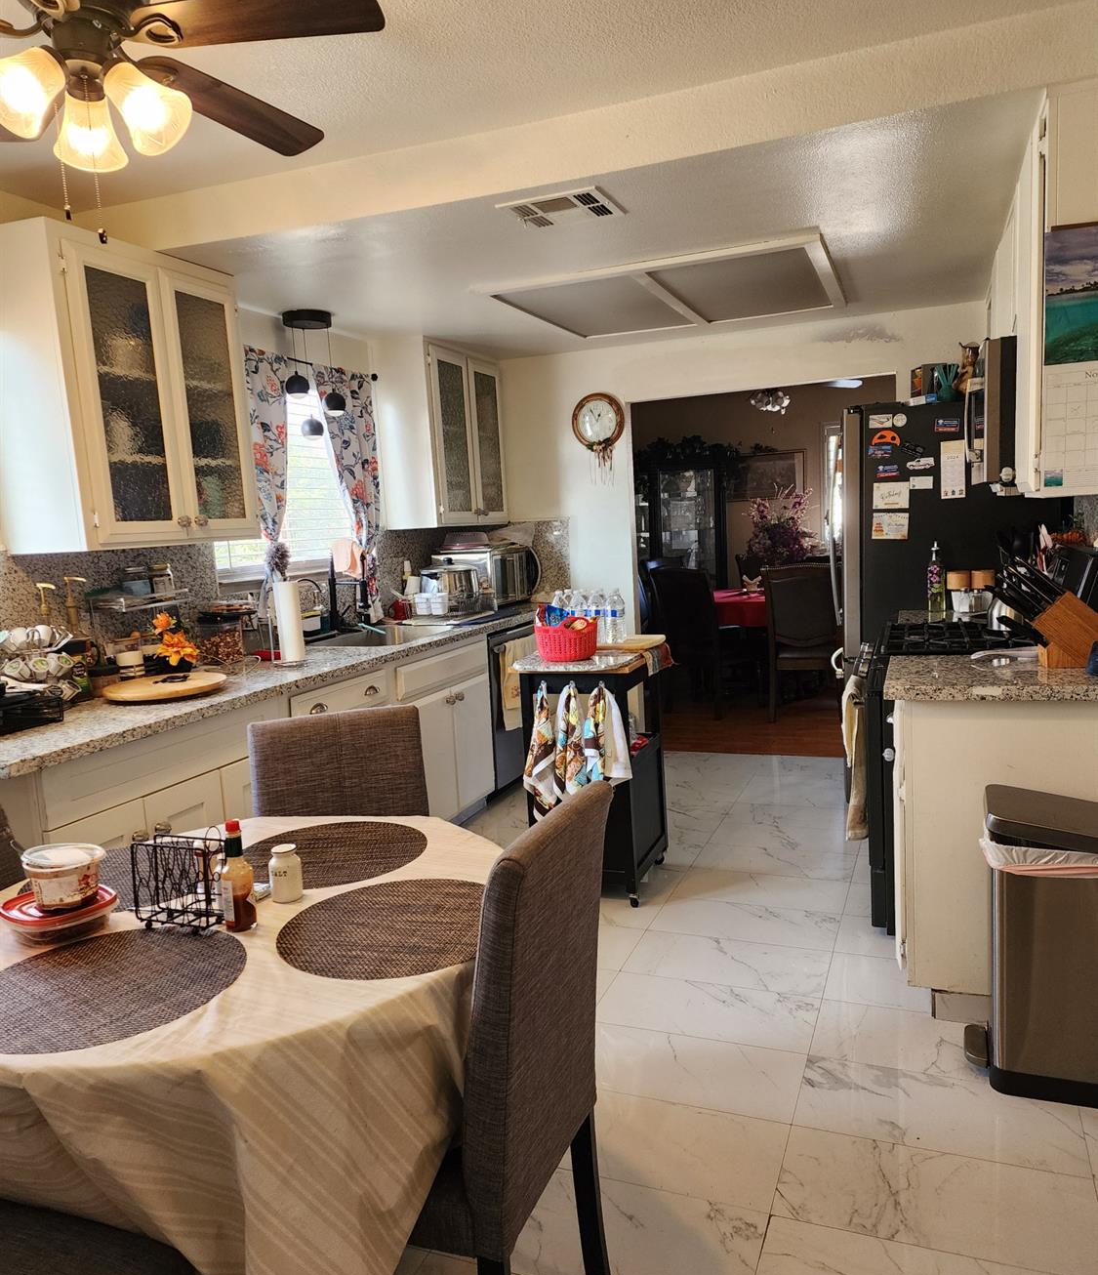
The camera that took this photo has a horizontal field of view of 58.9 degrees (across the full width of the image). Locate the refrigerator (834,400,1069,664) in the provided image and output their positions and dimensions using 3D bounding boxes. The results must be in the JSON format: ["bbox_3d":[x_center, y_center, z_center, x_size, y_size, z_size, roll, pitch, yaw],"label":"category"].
[{"bbox_3d":[1.861,-0.148,4.615,0.920,1.790,0.910,-1,8,22],"label":"refrigerator"}]

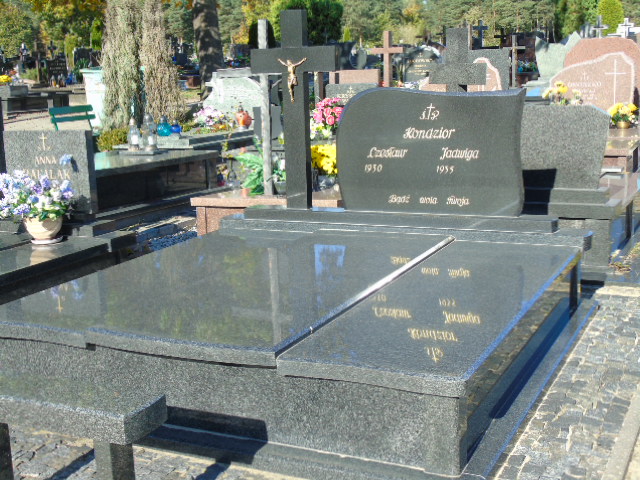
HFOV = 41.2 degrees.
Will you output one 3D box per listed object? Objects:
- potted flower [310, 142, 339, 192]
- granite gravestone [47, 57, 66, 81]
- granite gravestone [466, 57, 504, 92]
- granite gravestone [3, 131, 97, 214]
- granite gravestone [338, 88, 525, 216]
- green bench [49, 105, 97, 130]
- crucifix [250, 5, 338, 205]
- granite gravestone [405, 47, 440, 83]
[{"bbox_3d":[0.043,-0.520,6.100,0.280,0.340,0.280,-2,11,0],"label":"potted flower"},{"bbox_3d":[-6.790,-4.320,22.000,0.680,0.720,0.110,2,12,20],"label":"granite gravestone"},{"bbox_3d":[1.921,-1.775,9.900,0.430,0.740,0.110,4,13,27],"label":"granite gravestone"},{"bbox_3d":[-1.780,-0.458,5.657,0.710,0.540,0.075,4,13,27],"label":"granite gravestone"},{"bbox_3d":[0.597,-0.492,4.735,1.080,0.690,0.085,4,13,27],"label":"granite gravestone"},{"bbox_3d":[-3.517,-1.580,12.790,0.520,0.820,0.900,5,13,30],"label":"green bench"},{"bbox_3d":[-0.147,-0.836,5.530,0.610,1.270,0.076,3,12,27],"label":"crucifix"},{"bbox_3d":[1.739,-2.941,14.500,0.660,0.840,0.120,4,13,27],"label":"granite gravestone"}]

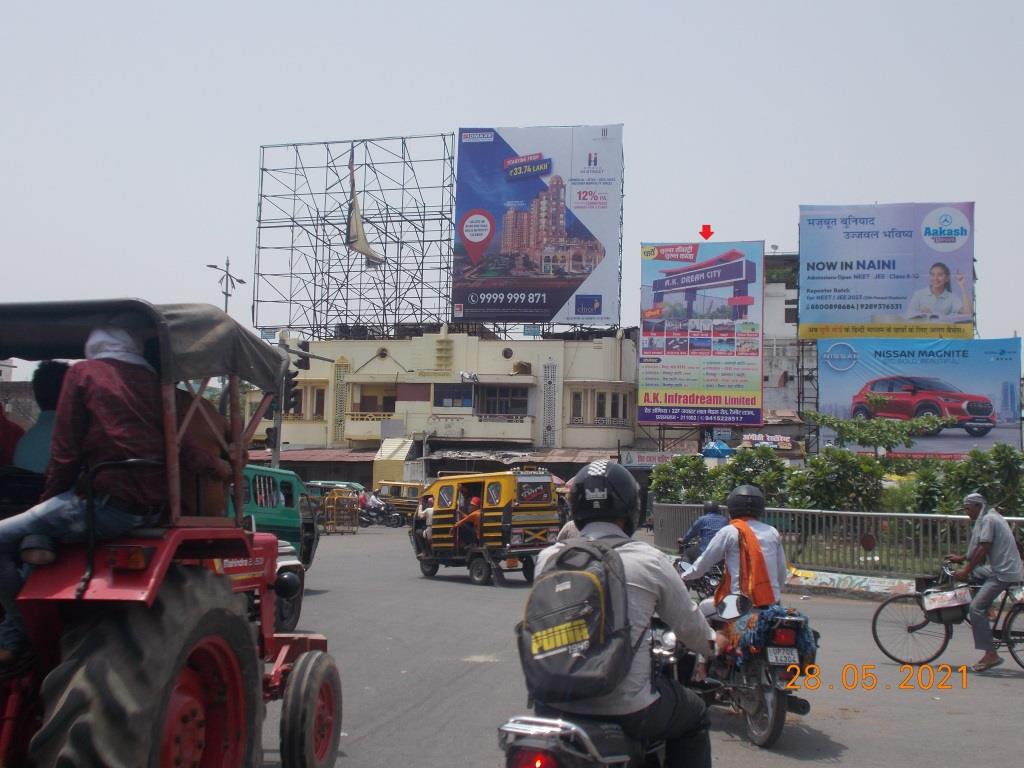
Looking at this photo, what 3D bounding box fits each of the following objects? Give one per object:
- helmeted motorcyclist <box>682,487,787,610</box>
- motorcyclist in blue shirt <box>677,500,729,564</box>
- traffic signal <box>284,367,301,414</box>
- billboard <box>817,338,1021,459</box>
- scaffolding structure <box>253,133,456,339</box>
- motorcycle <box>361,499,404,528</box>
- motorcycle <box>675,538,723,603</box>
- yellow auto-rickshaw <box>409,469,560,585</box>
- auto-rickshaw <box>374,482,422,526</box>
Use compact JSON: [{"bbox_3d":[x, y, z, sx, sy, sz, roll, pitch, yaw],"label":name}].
[{"bbox_3d":[1.490,1.385,7.759,0.650,1.380,0.760,2,-5,-7],"label":"helmeted motorcyclist"},{"bbox_3d":[2.352,2.084,14.023,0.640,1.280,0.780,2,-5,-4],"label":"motorcyclist in blue shirt"},{"bbox_3d":[-5.345,0.173,28.091,0.380,1.120,0.320,0,-5,14],"label":"traffic signal"},{"bbox_3d":[16.290,0.588,46.177,7.700,4.800,0.300,0,-5,16],"label":"billboard"},{"bbox_3d":[-7.384,-6.742,55.136,9.400,9.600,2.500,0,-5,13],"label":"scaffolding structure"},{"bbox_3d":[-5.080,5.069,44.913,1.950,1.120,0.750,-1,-6,20],"label":"motorcycle"},{"bbox_3d":[2.351,2.398,13.944,0.740,1.100,1.950,2,-5,-4],"label":"motorcycle"},{"bbox_3d":[-0.620,2.507,20.405,3.000,1.930,1.360,-4,-7,45],"label":"yellow auto-rickshaw"},{"bbox_3d":[-4.134,4.989,47.935,3.100,1.880,1.450,2,-5,-2],"label":"auto-rickshaw"}]

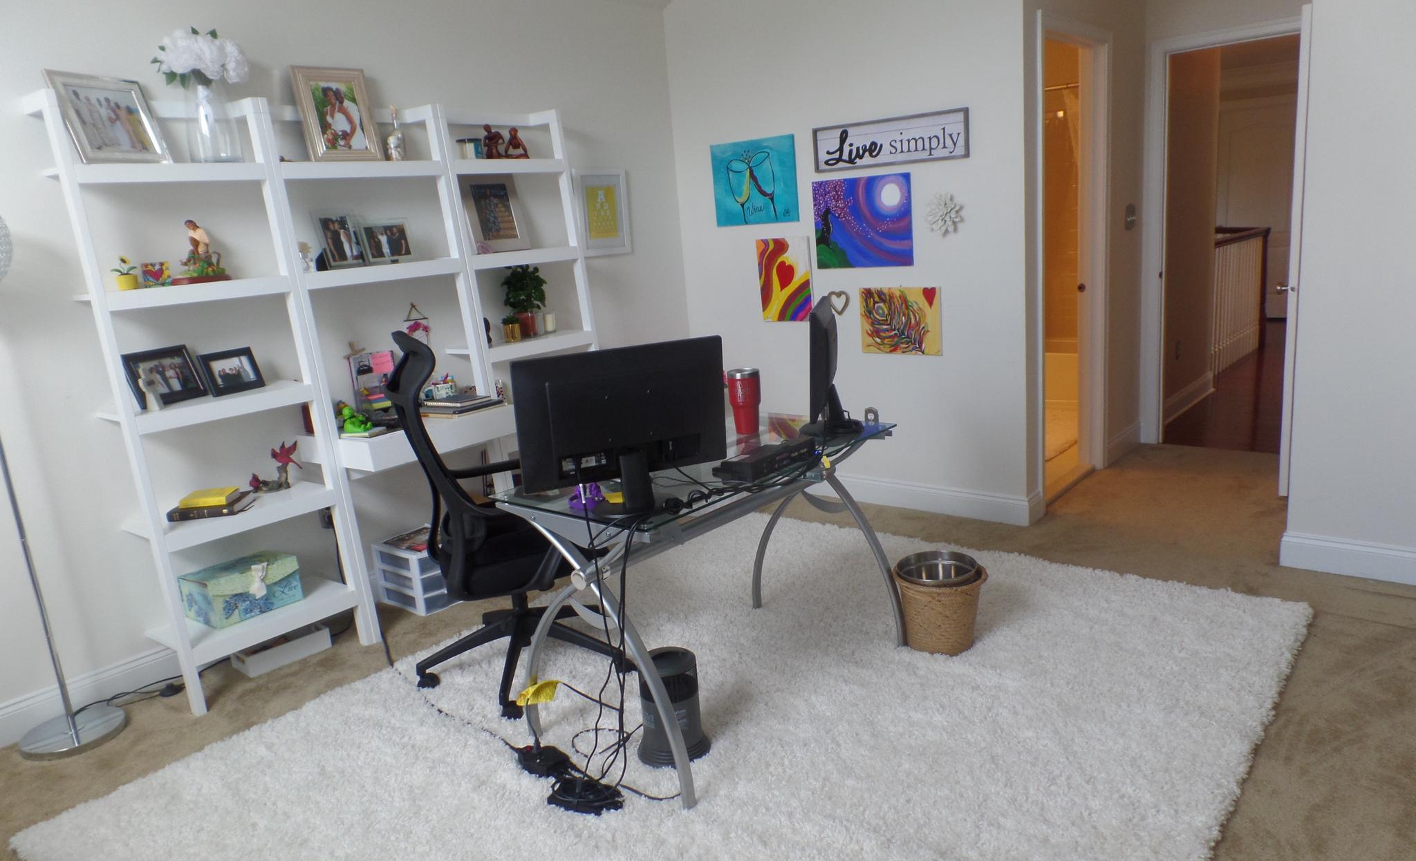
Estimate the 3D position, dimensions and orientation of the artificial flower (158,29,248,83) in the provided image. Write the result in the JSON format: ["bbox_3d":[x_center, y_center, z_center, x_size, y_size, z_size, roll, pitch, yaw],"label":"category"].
[{"bbox_3d":[-1.639,-1.213,3.056,0.230,0.175,0.275,6,17,41],"label":"artificial flower"}]

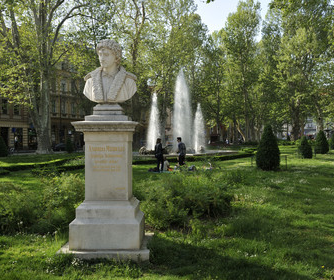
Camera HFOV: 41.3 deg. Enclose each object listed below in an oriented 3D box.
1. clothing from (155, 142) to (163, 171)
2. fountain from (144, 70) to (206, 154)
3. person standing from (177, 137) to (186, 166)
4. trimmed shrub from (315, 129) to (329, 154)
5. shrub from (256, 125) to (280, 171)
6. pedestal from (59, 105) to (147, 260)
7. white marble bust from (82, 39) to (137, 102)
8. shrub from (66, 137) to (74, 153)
[{"bbox_3d":[-0.370,0.830,21.900,0.380,1.390,0.480,0,0,-41],"label":"clothing"},{"bbox_3d":[0.700,-2.550,41.500,5.800,7.850,5.600,0,0,0],"label":"fountain"},{"bbox_3d":[0.760,0.750,22.500,0.420,1.720,0.520,0,0,37],"label":"person standing"},{"bbox_3d":[16.000,0.250,45.600,1.430,2.400,1.430,0,0,0],"label":"trimmed shrub"},{"bbox_3d":[5.310,0.390,23.400,1.270,2.370,1.270,0,0,0],"label":"shrub"},{"bbox_3d":[-0.825,0.540,6.360,1.220,2.110,1.060,0,0,2],"label":"pedestal"},{"bbox_3d":[-0.800,-0.975,6.300,0.750,0.890,0.460,0,0,7],"label":"white marble bust"},{"bbox_3d":[-12.900,0.660,58.000,1.050,2.100,1.050,0,0,0],"label":"shrub"}]

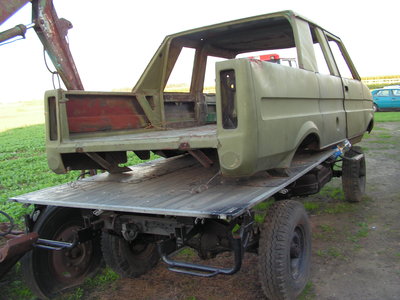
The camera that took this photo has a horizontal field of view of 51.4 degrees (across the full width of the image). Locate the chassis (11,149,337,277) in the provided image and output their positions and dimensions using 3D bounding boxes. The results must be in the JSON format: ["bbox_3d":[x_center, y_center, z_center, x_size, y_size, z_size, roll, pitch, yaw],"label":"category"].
[{"bbox_3d":[0.109,0.445,3.928,1.787,0.550,2.800,1,8,29],"label":"chassis"}]

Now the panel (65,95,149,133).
[{"bbox_3d":[-0.871,-0.362,4.096,0.060,0.360,1.080,-2,5,33],"label":"panel"}]

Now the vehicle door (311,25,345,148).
[{"bbox_3d":[1.212,-0.622,4.002,0.180,1.120,0.920,-2,5,33],"label":"vehicle door"}]

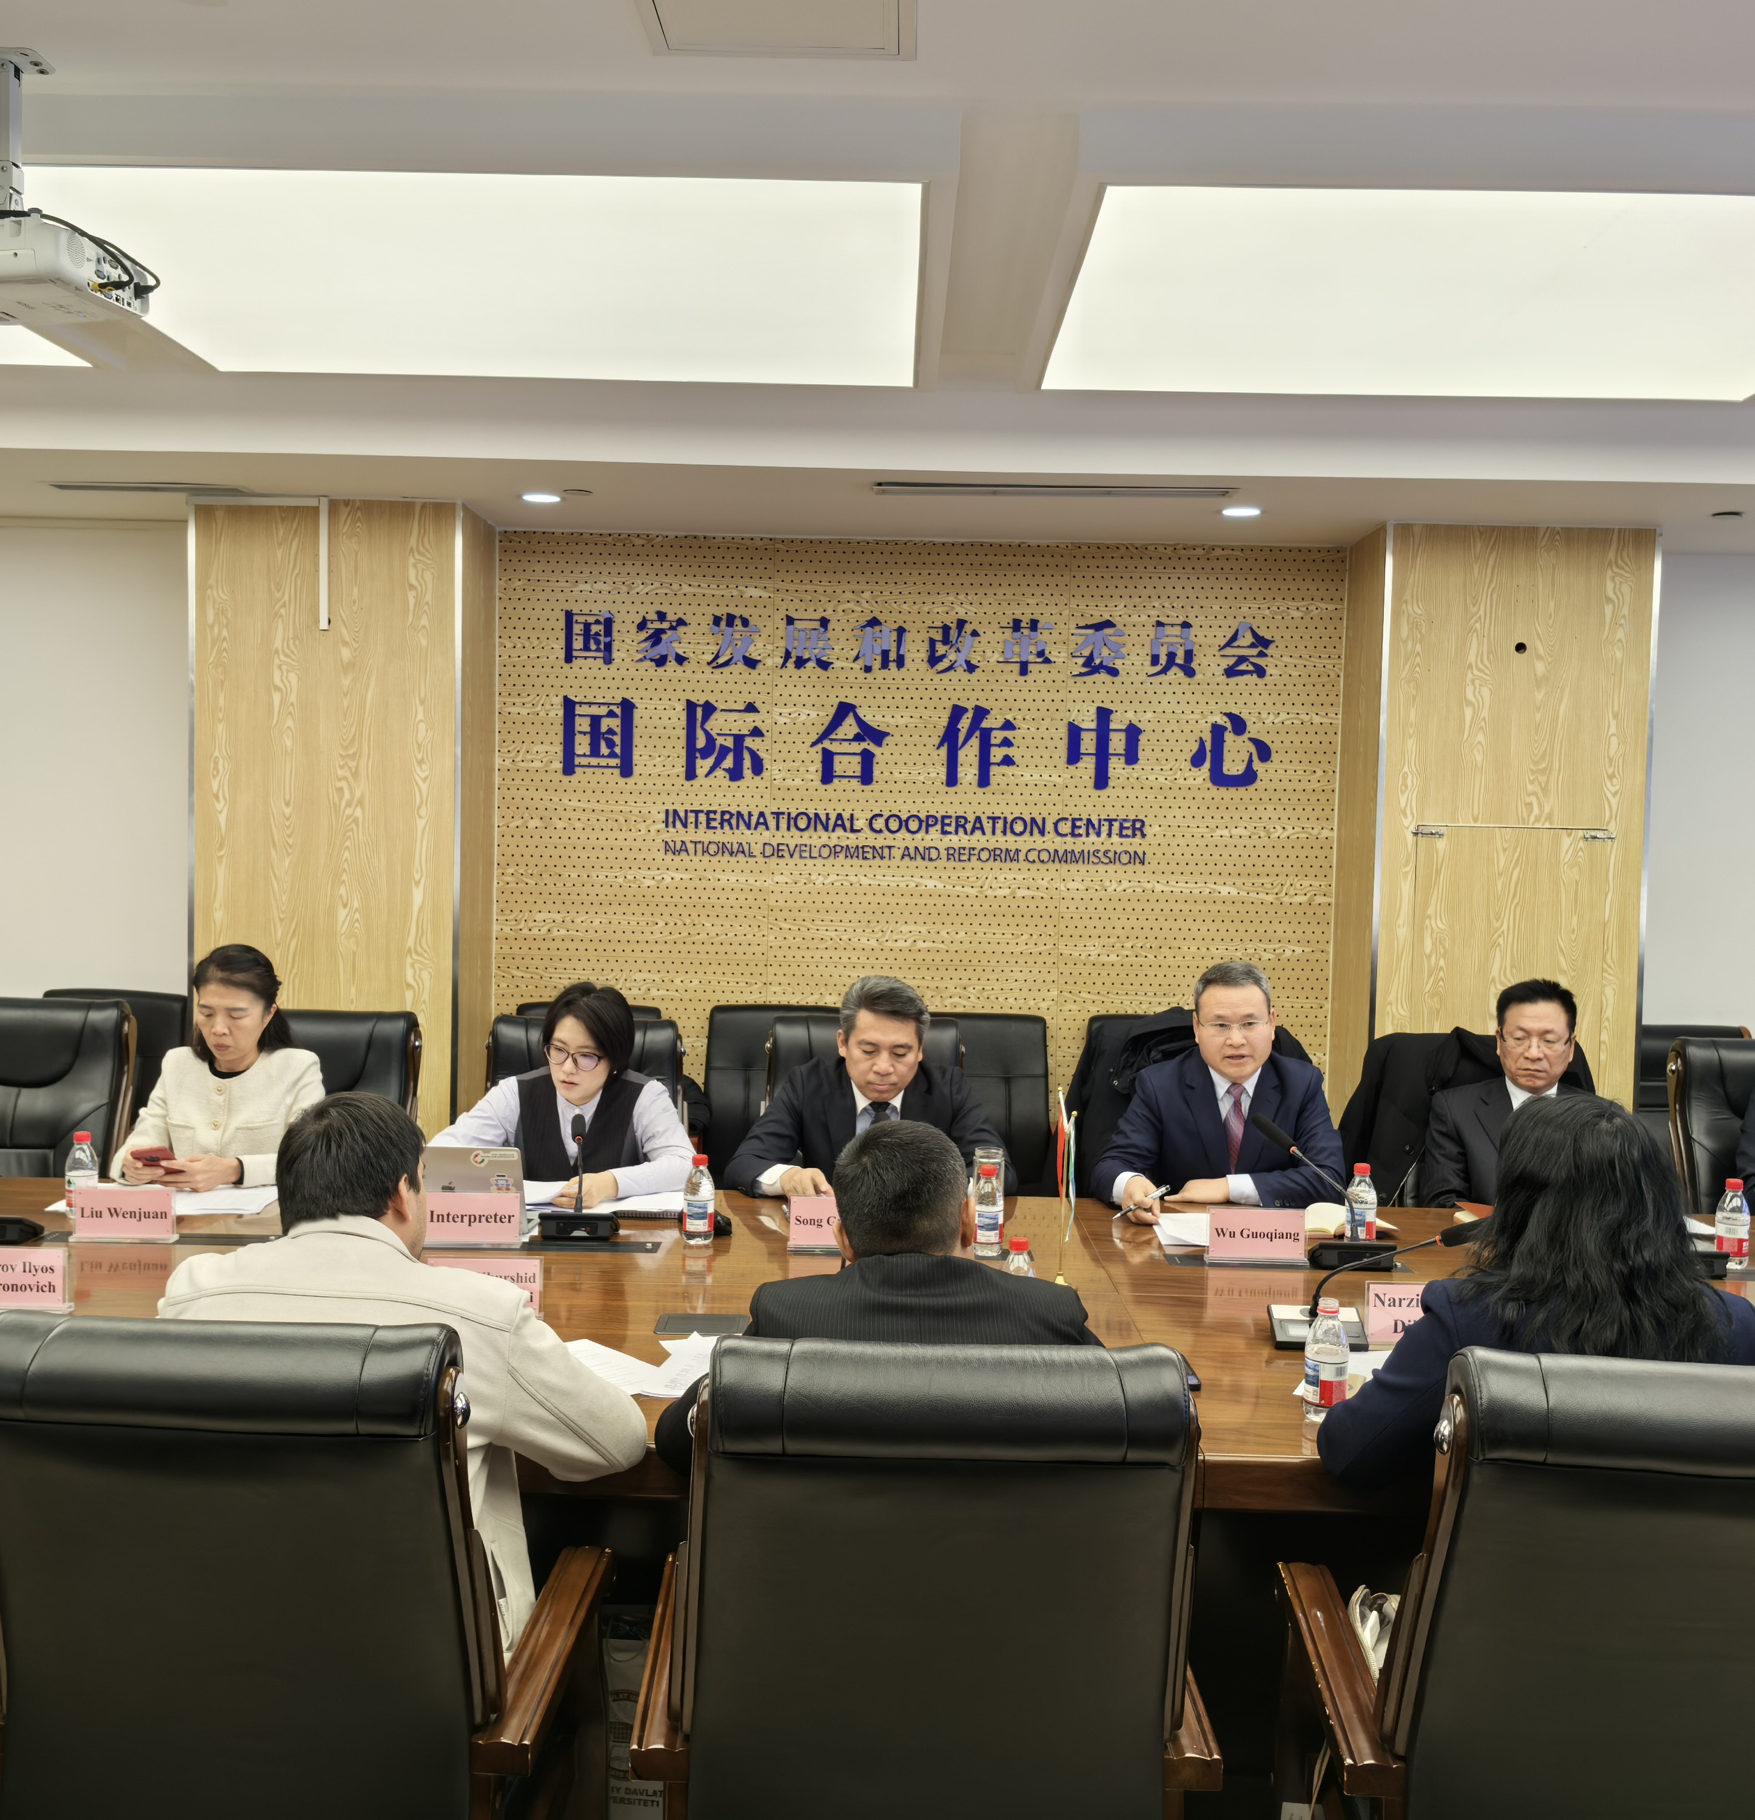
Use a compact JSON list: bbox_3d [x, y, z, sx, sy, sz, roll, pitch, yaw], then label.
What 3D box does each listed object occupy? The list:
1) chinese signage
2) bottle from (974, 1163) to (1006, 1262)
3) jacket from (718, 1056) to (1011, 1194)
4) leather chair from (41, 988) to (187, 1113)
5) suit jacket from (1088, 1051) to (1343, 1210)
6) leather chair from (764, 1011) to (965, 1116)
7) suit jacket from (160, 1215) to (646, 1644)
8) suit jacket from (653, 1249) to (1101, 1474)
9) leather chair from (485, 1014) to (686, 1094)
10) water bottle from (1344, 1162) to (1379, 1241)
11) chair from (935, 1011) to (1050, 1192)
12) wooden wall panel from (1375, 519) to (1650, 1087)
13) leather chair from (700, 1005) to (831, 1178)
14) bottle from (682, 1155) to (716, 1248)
[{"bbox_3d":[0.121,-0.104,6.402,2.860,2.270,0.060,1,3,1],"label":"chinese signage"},{"bbox_3d":[0.232,0.620,3.916,0.063,0.186,0.063,1,3,1],"label":"bottle"},{"bbox_3d":[-0.023,0.649,4.511,0.660,0.590,0.500,1,3,1],"label":"jacket"},{"bbox_3d":[-2.513,0.793,5.772,0.580,1.020,0.640,2,3,10],"label":"leather chair"},{"bbox_3d":[0.811,0.652,4.530,0.600,0.600,0.470,2,3,6],"label":"suit jacket"},{"bbox_3d":[-0.045,0.864,4.712,0.630,1.100,0.690,1,3,1],"label":"leather chair"},{"bbox_3d":[-0.637,0.685,2.518,0.620,0.620,0.520,1,3,-4],"label":"suit jacket"},{"bbox_3d":[-0.013,0.713,2.500,0.580,0.600,0.460,1,3,1],"label":"suit jacket"},{"bbox_3d":[-0.785,0.828,4.807,0.650,1.060,0.680,1,3,1],"label":"leather chair"},{"bbox_3d":[0.986,0.600,3.841,0.061,0.175,0.061,1,3,1],"label":"water bottle"},{"bbox_3d":[0.295,0.828,5.877,0.590,0.990,0.630,1,3,1],"label":"chair"},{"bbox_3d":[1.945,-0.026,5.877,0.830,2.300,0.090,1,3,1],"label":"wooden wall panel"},{"bbox_3d":[-0.320,0.814,5.883,0.590,0.990,0.630,1,3,1],"label":"leather chair"},{"bbox_3d":[-0.371,0.605,3.950,0.063,0.186,0.063,1,3,1],"label":"bottle"}]

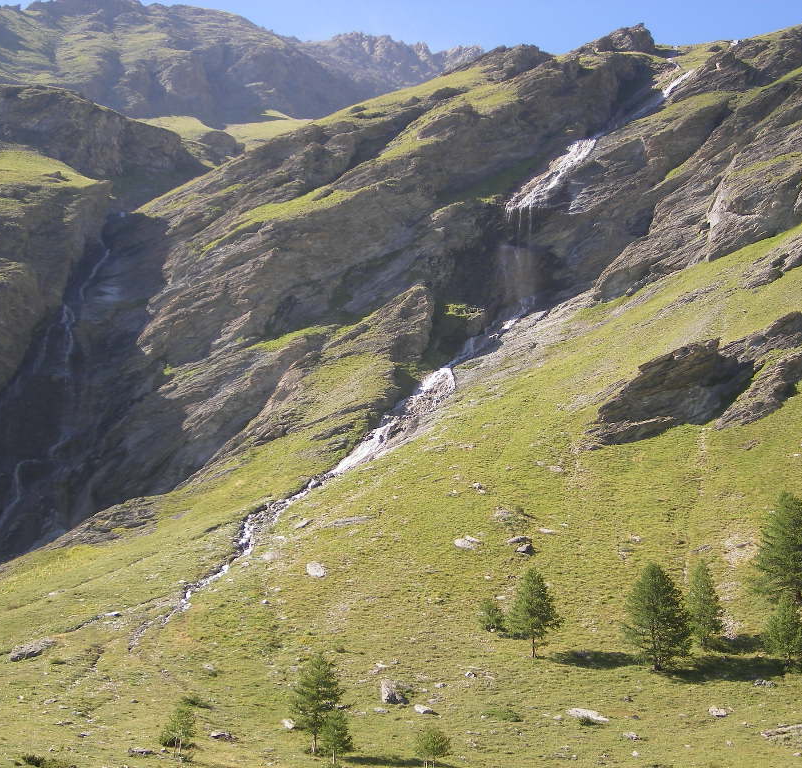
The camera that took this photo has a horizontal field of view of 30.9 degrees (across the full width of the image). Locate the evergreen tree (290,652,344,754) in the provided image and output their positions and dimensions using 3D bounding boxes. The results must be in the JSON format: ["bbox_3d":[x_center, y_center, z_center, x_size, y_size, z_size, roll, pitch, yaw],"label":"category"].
[{"bbox_3d":[-5.538,20.940,95.000,3.430,6.690,3.430,0,-9,0],"label":"evergreen tree"}]

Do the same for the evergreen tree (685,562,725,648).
[{"bbox_3d":[21.850,15.890,104.000,2.640,6.460,2.640,0,-6,0],"label":"evergreen tree"}]

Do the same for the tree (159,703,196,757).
[{"bbox_3d":[-14.648,22.677,95.000,2.290,3.470,2.290,0,-9,0],"label":"tree"}]

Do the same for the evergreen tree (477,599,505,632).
[{"bbox_3d":[6.670,17.250,108.000,2.170,2.530,2.170,0,-6,0],"label":"evergreen tree"}]

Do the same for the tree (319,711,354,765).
[{"bbox_3d":[-4.094,22.437,92.000,2.090,3.430,2.090,0,-9,0],"label":"tree"}]

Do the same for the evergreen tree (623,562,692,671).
[{"bbox_3d":[17.520,15.910,99.000,4.510,7.440,4.510,0,-6,0],"label":"evergreen tree"}]

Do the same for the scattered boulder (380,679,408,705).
[{"bbox_3d":[-0.470,19.300,91.000,1.880,1.440,1.700,0,-6,0],"label":"scattered boulder"}]

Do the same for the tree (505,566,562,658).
[{"bbox_3d":[9.390,16.150,102.000,3.960,6.330,3.960,0,-6,0],"label":"tree"}]

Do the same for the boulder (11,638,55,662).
[{"bbox_3d":[-28.980,20.960,114.000,3.620,1.660,2.350,0,-6,0],"label":"boulder"}]

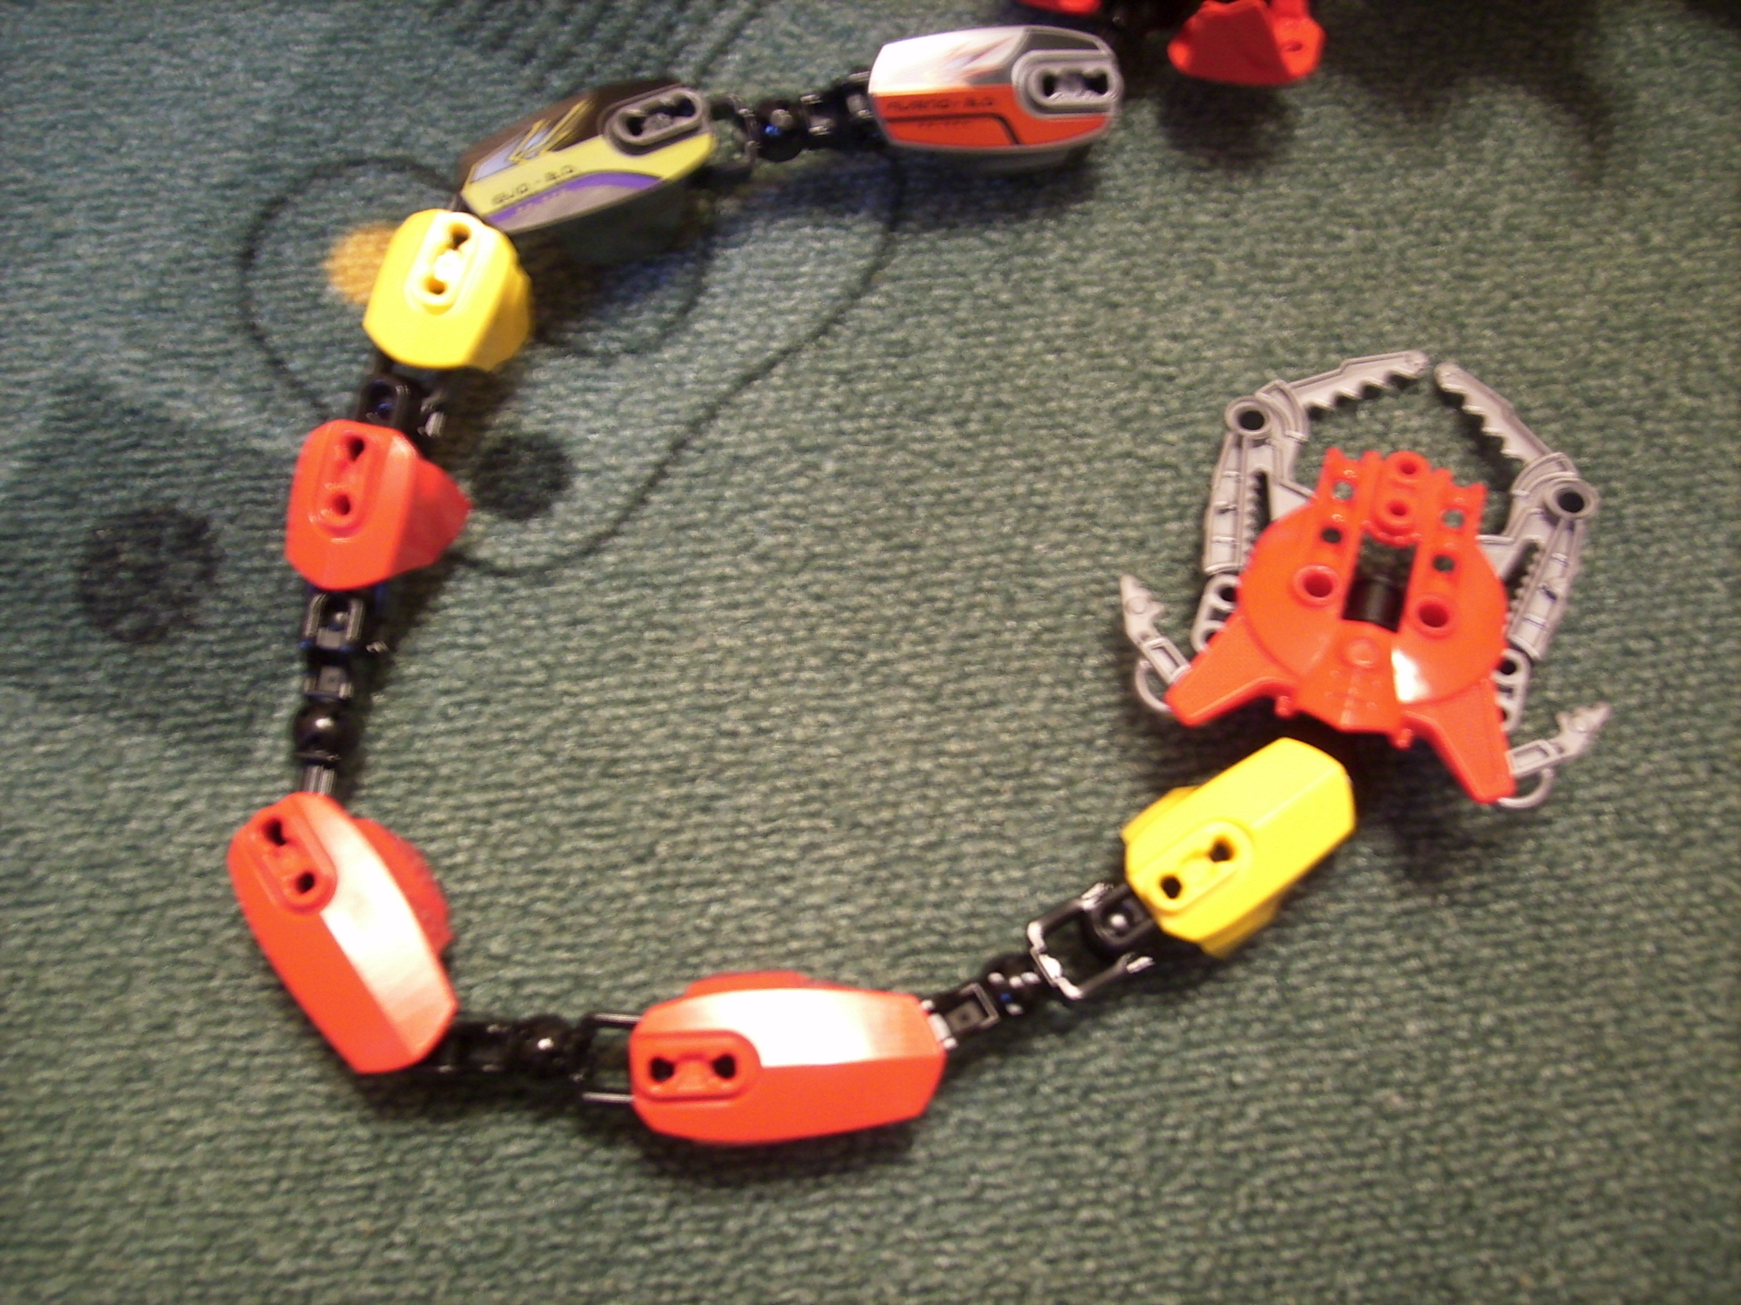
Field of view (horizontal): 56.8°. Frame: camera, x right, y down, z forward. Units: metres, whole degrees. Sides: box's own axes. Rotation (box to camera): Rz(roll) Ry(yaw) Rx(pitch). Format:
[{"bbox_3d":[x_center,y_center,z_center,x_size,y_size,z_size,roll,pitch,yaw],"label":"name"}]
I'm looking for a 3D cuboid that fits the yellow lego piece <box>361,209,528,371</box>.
[{"bbox_3d":[-0.070,-0.056,0.261,0.026,0.020,0.026,17,74,3],"label":"yellow lego piece"}]

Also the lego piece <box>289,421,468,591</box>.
[{"bbox_3d":[-0.081,-0.021,0.258,0.026,0.020,0.026,7,74,0],"label":"lego piece"}]

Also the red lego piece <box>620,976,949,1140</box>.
[{"bbox_3d":[-0.013,0.061,0.243,0.045,0.019,0.025,-1,74,-2],"label":"red lego piece"}]

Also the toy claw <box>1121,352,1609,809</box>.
[{"bbox_3d":[0.088,-0.017,0.272,0.084,0.028,0.082,17,74,3],"label":"toy claw"}]

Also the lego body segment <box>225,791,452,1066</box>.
[{"bbox_3d":[-0.080,0.043,0.246,0.025,0.019,0.045,-34,78,-11],"label":"lego body segment"}]

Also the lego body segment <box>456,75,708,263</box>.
[{"bbox_3d":[-0.049,-0.083,0.279,0.045,0.019,0.025,-23,76,-8],"label":"lego body segment"}]

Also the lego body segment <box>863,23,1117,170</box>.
[{"bbox_3d":[0.022,-0.103,0.294,0.045,0.019,0.025,-3,74,-3],"label":"lego body segment"}]

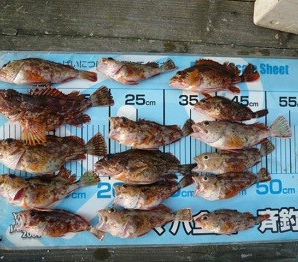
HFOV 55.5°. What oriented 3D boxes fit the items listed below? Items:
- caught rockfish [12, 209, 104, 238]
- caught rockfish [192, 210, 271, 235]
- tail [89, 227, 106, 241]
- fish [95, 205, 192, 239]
[{"bbox_3d":[-0.152,0.167,0.495,0.156,0.030,0.048,10,87,-5],"label":"caught rockfish"},{"bbox_3d":[0.156,0.168,0.527,0.145,0.027,0.048,-3,89,-5],"label":"caught rockfish"},{"bbox_3d":[-0.095,0.184,0.509,0.034,0.010,0.013,35,85,-3],"label":"tail"},{"bbox_3d":[-0.007,0.163,0.507,0.173,0.033,0.057,-3,88,-5],"label":"fish"}]

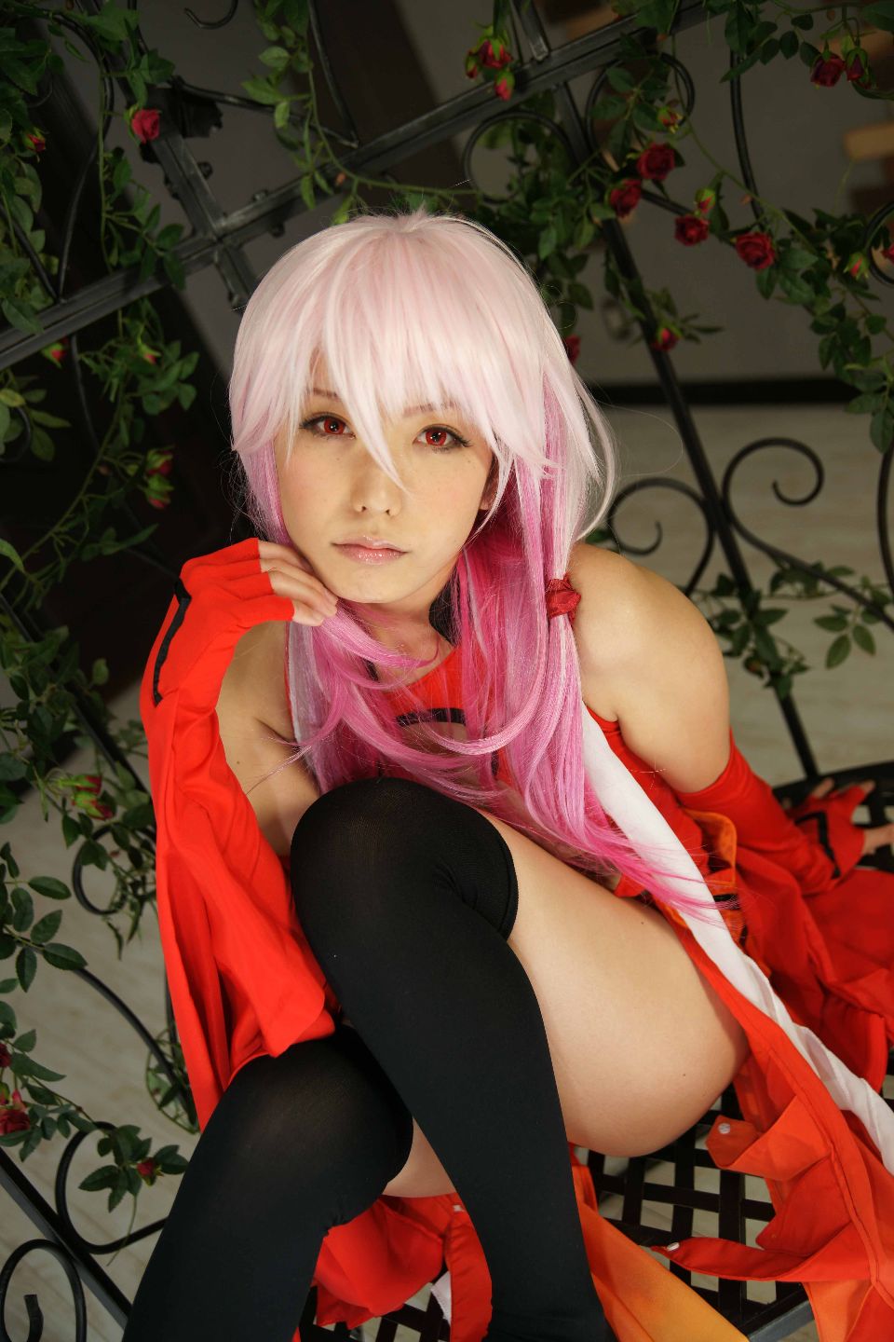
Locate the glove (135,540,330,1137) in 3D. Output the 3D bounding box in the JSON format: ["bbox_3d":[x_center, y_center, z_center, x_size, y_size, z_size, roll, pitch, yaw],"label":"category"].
[{"bbox_3d":[-0.130,0.101,0.810,0.135,0.380,0.140,-5,3,17],"label":"glove"}]

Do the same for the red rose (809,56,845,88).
[{"bbox_3d":[0.329,-0.517,1.125,0.029,0.029,0.028,5,60,3],"label":"red rose"}]

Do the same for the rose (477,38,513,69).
[{"bbox_3d":[0.039,-0.508,1.075,0.029,0.029,0.027,-3,66,-1],"label":"rose"}]

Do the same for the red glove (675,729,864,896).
[{"bbox_3d":[0.255,0.113,1.030,0.110,0.300,0.120,33,97,42],"label":"red glove"}]

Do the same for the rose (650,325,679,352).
[{"bbox_3d":[0.189,-0.289,1.135,0.024,0.024,0.025,5,51,4],"label":"rose"}]

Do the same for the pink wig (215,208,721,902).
[{"bbox_3d":[0.030,-0.066,0.920,0.320,0.500,0.280,-1,20,10],"label":"pink wig"}]

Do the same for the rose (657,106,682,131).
[{"bbox_3d":[0.188,-0.468,1.105,0.020,0.020,0.022,-18,52,-15],"label":"rose"}]

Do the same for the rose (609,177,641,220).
[{"bbox_3d":[0.151,-0.401,1.105,0.031,0.031,0.029,-7,39,-9],"label":"rose"}]

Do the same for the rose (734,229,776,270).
[{"bbox_3d":[0.262,-0.357,1.105,0.035,0.035,0.028,2,18,5],"label":"rose"}]

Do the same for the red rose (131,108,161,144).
[{"bbox_3d":[-0.244,-0.441,1.055,0.027,0.027,0.026,0,18,-36],"label":"red rose"}]

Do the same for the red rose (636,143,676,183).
[{"bbox_3d":[0.177,-0.430,1.105,0.034,0.034,0.029,-1,9,-6],"label":"red rose"}]

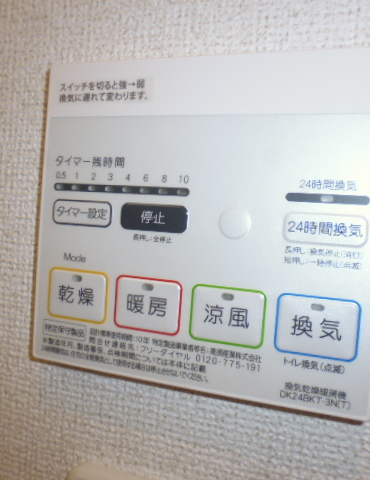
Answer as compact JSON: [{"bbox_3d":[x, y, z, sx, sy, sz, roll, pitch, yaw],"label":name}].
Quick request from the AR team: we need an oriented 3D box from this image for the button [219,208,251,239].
[{"bbox_3d":[0.018,-0.006,0.158,0.011,0.011,0.003,5,1,18],"label":"button"}]

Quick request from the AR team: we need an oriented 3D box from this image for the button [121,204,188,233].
[{"bbox_3d":[-0.012,-0.008,0.168,0.027,0.011,0.003,5,1,18],"label":"button"}]

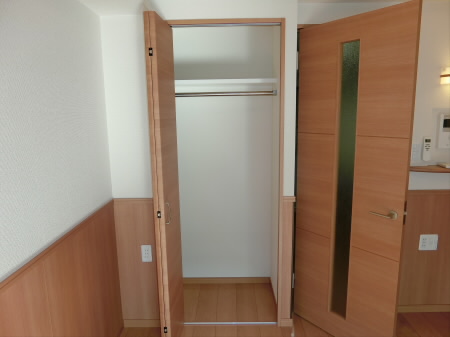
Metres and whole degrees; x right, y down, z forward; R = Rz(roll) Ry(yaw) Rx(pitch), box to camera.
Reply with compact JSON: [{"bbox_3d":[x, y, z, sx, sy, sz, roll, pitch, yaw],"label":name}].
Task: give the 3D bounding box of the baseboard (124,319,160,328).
[{"bbox_3d":[-0.544,1.051,2.191,0.276,0.060,0.014,-1,9,0],"label":"baseboard"}]

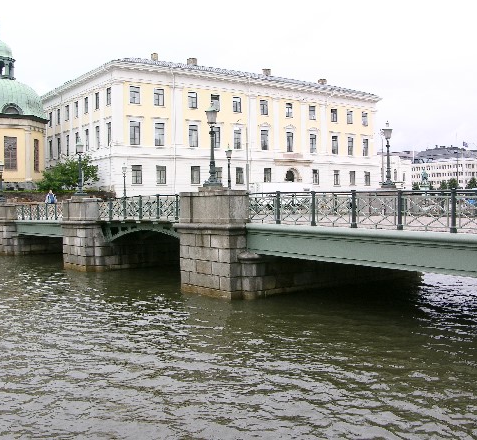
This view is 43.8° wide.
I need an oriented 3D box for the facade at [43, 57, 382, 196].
[{"bbox_3d":[-2.824,-10.269,88.968,45.400,18.300,24.100,-2,2,-35],"label":"facade"}]

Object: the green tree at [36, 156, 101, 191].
[{"bbox_3d":[-19.547,-4.707,68.074,6.300,5.600,5.600,-2,2,-35],"label":"green tree"}]

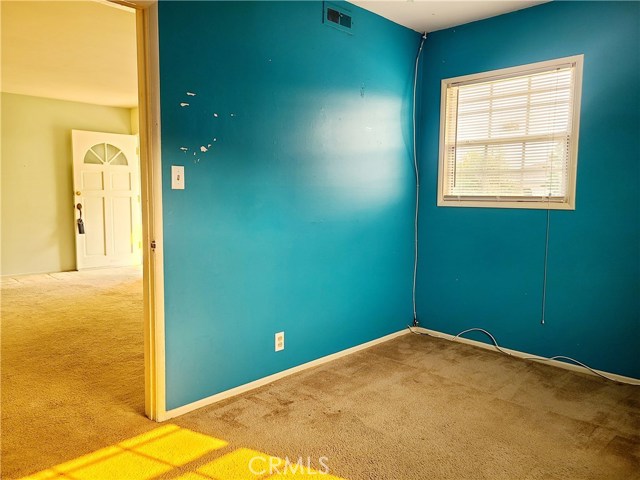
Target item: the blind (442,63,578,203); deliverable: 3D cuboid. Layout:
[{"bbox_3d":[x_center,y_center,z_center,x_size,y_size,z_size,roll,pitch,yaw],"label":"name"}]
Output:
[{"bbox_3d":[1.320,-0.730,3.471,0.915,0.904,0.040,6,8,44],"label":"blind"}]

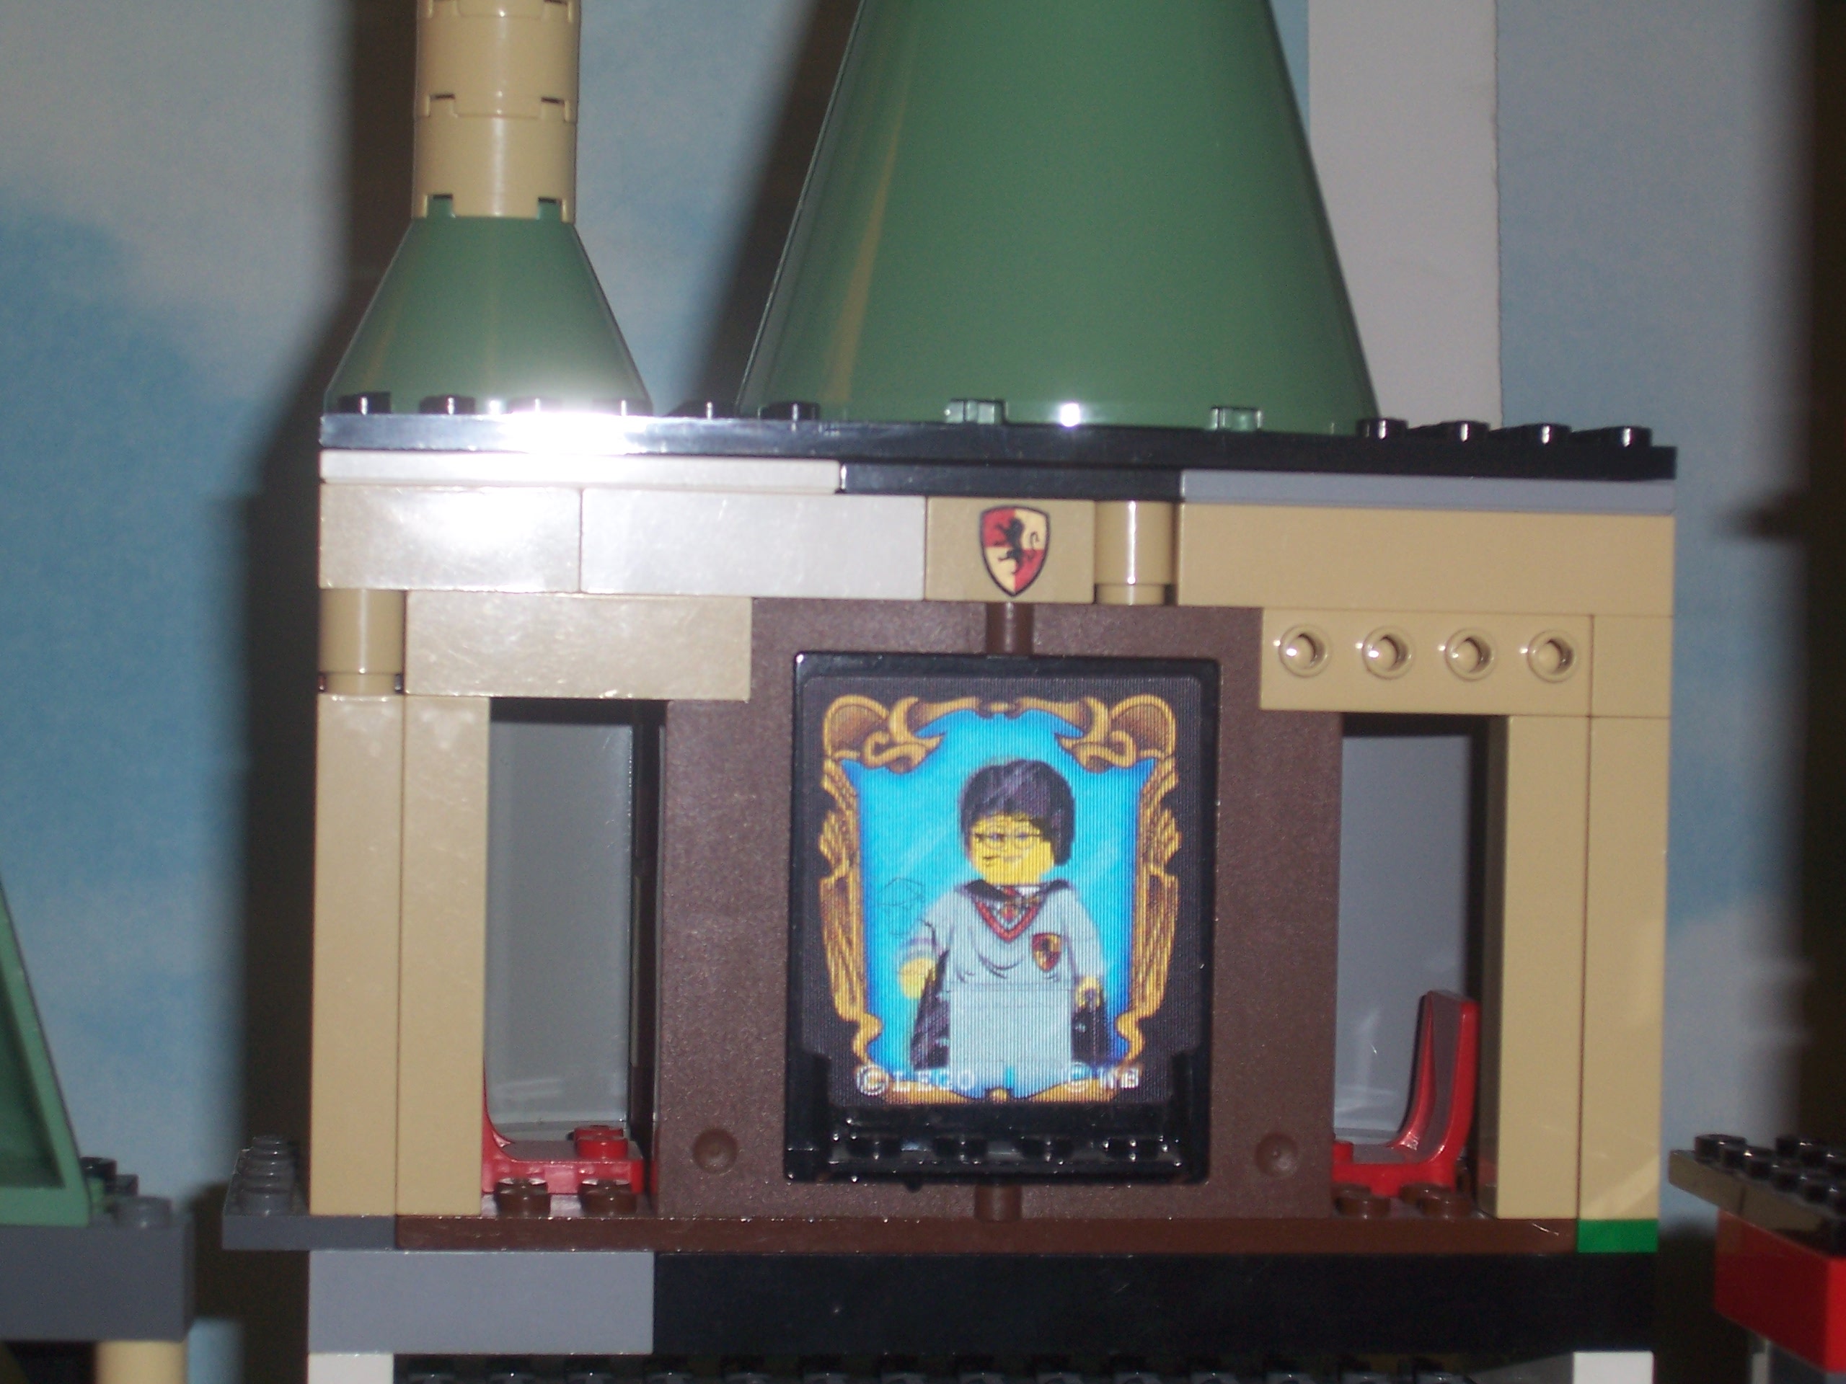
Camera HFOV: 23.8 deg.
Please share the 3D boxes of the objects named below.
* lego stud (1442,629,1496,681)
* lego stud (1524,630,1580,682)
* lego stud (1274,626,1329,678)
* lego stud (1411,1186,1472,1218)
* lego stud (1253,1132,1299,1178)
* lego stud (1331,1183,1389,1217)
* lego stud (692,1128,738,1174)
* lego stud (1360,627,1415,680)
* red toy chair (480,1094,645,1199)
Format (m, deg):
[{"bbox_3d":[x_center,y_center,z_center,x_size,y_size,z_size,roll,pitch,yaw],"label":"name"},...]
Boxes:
[{"bbox_3d":[0.052,-0.004,0.414,0.005,0.005,0.002,1,1,-7],"label":"lego stud"},{"bbox_3d":[0.060,-0.003,0.415,0.005,0.005,0.002,1,1,-7],"label":"lego stud"},{"bbox_3d":[0.036,-0.004,0.412,0.005,0.005,0.002,1,1,-7],"label":"lego stud"},{"bbox_3d":[0.050,0.049,0.420,0.005,0.002,0.005,1,1,-7],"label":"lego stud"},{"bbox_3d":[0.033,0.044,0.413,0.004,0.004,0.001,1,1,-7],"label":"lego stud"},{"bbox_3d":[0.042,0.049,0.419,0.005,0.002,0.005,1,1,-7],"label":"lego stud"},{"bbox_3d":[-0.019,0.043,0.407,0.004,0.004,0.001,1,1,-7],"label":"lego stud"},{"bbox_3d":[0.044,-0.004,0.413,0.005,0.005,0.002,1,1,-7],"label":"lego stud"},{"bbox_3d":[-0.037,0.038,0.428,0.018,0.019,0.016,1,1,-7],"label":"red toy chair"}]

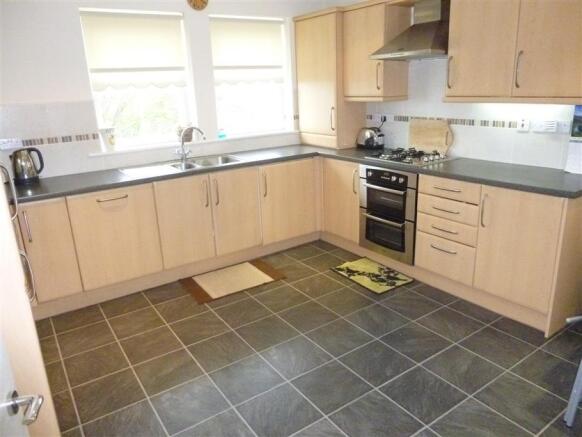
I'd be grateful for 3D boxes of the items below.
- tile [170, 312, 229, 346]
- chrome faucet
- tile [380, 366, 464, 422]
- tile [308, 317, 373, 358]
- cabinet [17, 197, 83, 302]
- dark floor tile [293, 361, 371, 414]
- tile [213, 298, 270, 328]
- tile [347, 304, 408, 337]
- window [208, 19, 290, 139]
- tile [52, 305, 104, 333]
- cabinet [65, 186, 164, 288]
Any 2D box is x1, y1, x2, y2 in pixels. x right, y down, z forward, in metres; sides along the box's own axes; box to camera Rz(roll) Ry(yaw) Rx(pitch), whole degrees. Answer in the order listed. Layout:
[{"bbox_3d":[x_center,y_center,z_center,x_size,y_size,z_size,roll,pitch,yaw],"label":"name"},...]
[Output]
[{"bbox_3d":[-0.615,0.741,2.833,0.322,0.010,0.322,-13,20,-32],"label":"tile"},{"bbox_3d":[-0.887,-0.653,3.755,0.255,0.310,0.130,2,17,16],"label":"chrome faucet"},{"bbox_3d":[0.668,0.889,2.132,0.322,0.010,0.322,-13,20,-32],"label":"tile"},{"bbox_3d":[0.303,0.753,2.674,0.325,0.012,0.325,-13,20,-32],"label":"tile"},{"bbox_3d":[-1.837,0.166,3.187,0.299,0.727,0.570,-13,20,-32],"label":"cabinet"},{"bbox_3d":[0.213,0.877,2.211,0.325,0.010,0.325,-13,20,-32],"label":"dark floor tile"},{"bbox_3d":[-0.340,0.677,3.005,0.322,0.010,0.322,-13,20,-32],"label":"tile"},{"bbox_3d":[0.586,0.686,2.825,0.322,0.010,0.322,-13,20,-32],"label":"tile"},{"bbox_3d":[-0.379,-1.427,4.313,0.911,1.165,0.115,-13,20,-32],"label":"window"},{"bbox_3d":[-1.523,0.729,3.033,0.325,0.012,0.325,-13,20,-32],"label":"tile"},{"bbox_3d":[-1.462,0.075,3.425,0.600,0.727,0.570,-13,20,-32],"label":"cabinet"}]

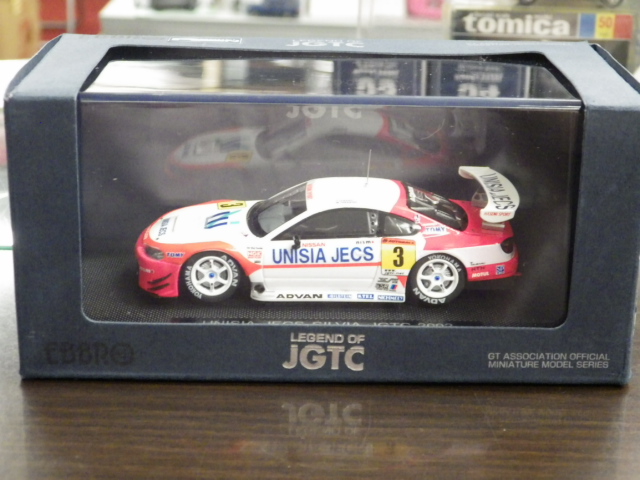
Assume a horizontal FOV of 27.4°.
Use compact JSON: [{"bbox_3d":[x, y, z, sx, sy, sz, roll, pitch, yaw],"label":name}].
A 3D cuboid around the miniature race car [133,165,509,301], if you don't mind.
[{"bbox_3d":[0.001,-0.003,0.359,0.102,0.028,0.043,0,19,-2],"label":"miniature race car"}]

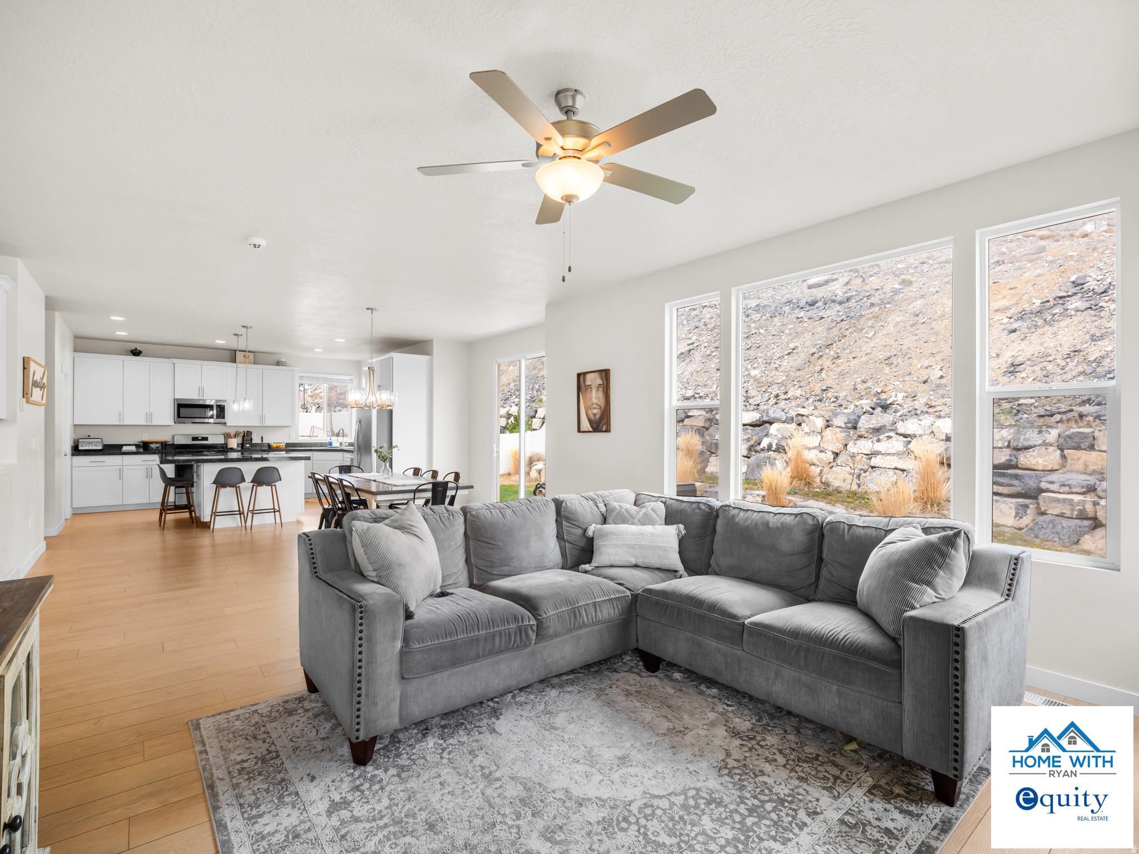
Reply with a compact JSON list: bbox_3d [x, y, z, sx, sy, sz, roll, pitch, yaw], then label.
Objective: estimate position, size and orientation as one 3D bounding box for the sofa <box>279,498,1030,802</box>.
[{"bbox_3d":[0.338,0.904,2.604,2.520,0.890,2.530,1,-1,-40],"label":"sofa"}]

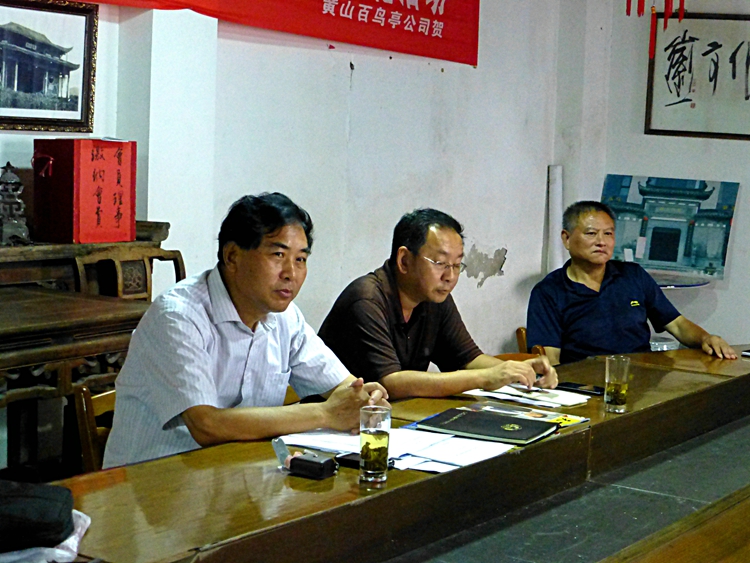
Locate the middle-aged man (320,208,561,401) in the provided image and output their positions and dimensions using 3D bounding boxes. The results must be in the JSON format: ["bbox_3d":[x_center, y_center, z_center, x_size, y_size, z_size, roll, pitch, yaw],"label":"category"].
[{"bbox_3d":[0.086,0.424,3.667,0.720,1.215,0.560,6,6,35],"label":"middle-aged man"}]

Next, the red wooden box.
[{"bbox_3d":[-1.083,-0.341,5.366,0.197,0.374,0.322,5,6,33],"label":"red wooden box"}]

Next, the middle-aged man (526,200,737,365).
[{"bbox_3d":[0.830,0.335,4.732,0.560,1.250,0.750,-1,6,-30],"label":"middle-aged man"}]

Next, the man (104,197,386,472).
[{"bbox_3d":[-0.263,0.435,3.130,0.720,1.265,0.570,6,7,40],"label":"man"}]

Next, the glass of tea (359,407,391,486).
[{"bbox_3d":[0.001,0.301,2.651,0.058,0.128,0.058,2,5,0],"label":"glass of tea"}]

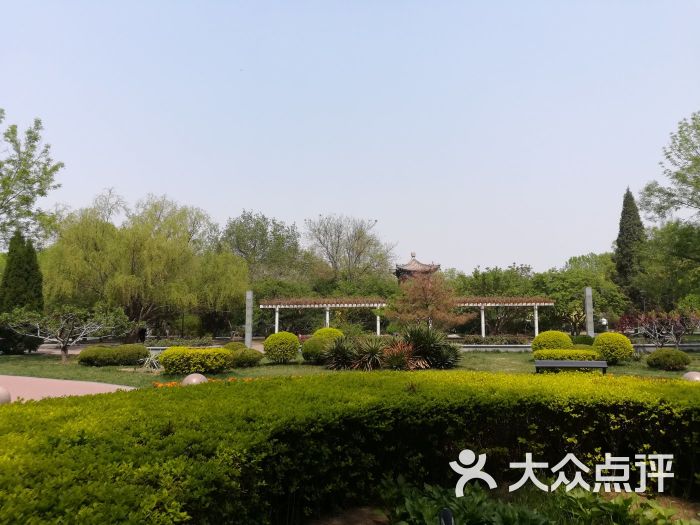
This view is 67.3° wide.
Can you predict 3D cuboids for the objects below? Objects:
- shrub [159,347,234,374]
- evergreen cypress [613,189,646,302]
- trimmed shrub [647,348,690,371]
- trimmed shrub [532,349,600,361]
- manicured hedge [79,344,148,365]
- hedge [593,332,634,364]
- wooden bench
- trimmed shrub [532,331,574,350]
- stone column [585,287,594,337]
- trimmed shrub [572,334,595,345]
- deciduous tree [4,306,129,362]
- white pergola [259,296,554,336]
[{"bbox_3d":[-4.391,2.757,14.991,2.150,0.820,1.200,0,-6,0],"label":"shrub"},{"bbox_3d":[26.701,-0.109,50.315,3.000,14.250,3.000,0,-6,0],"label":"evergreen cypress"},{"bbox_3d":[9.874,2.977,16.300,1.200,0.660,1.120,-1,-6,7],"label":"trimmed shrub"},{"bbox_3d":[6.538,2.946,15.772,1.850,0.601,1.050,-1,-6,5],"label":"trimmed shrub"},{"bbox_3d":[-7.947,3.111,17.565,2.150,0.668,1.250,0,-6,0],"label":"manicured hedge"},{"bbox_3d":[8.916,2.902,17.792,1.400,1.130,1.350,0,-6,0],"label":"hedge"},{"bbox_3d":[5.587,2.757,13.278,1.760,0.430,0.430,-1,-6,9],"label":"wooden bench"},{"bbox_3d":[7.299,3.067,19.000,1.420,1.100,1.400,-1,-6,7],"label":"trimmed shrub"},{"bbox_3d":[10.946,2.645,24.000,0.290,3.000,0.290,-1,-6,7],"label":"stone column"},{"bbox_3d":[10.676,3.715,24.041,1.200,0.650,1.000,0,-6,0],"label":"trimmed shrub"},{"bbox_3d":[-9.898,2.531,18.333,4.000,1.988,3.800,0,-6,0],"label":"deciduous tree"},{"bbox_3d":[4.200,4.162,38.778,21.400,3.231,2.300,0,-6,3],"label":"white pergola"}]

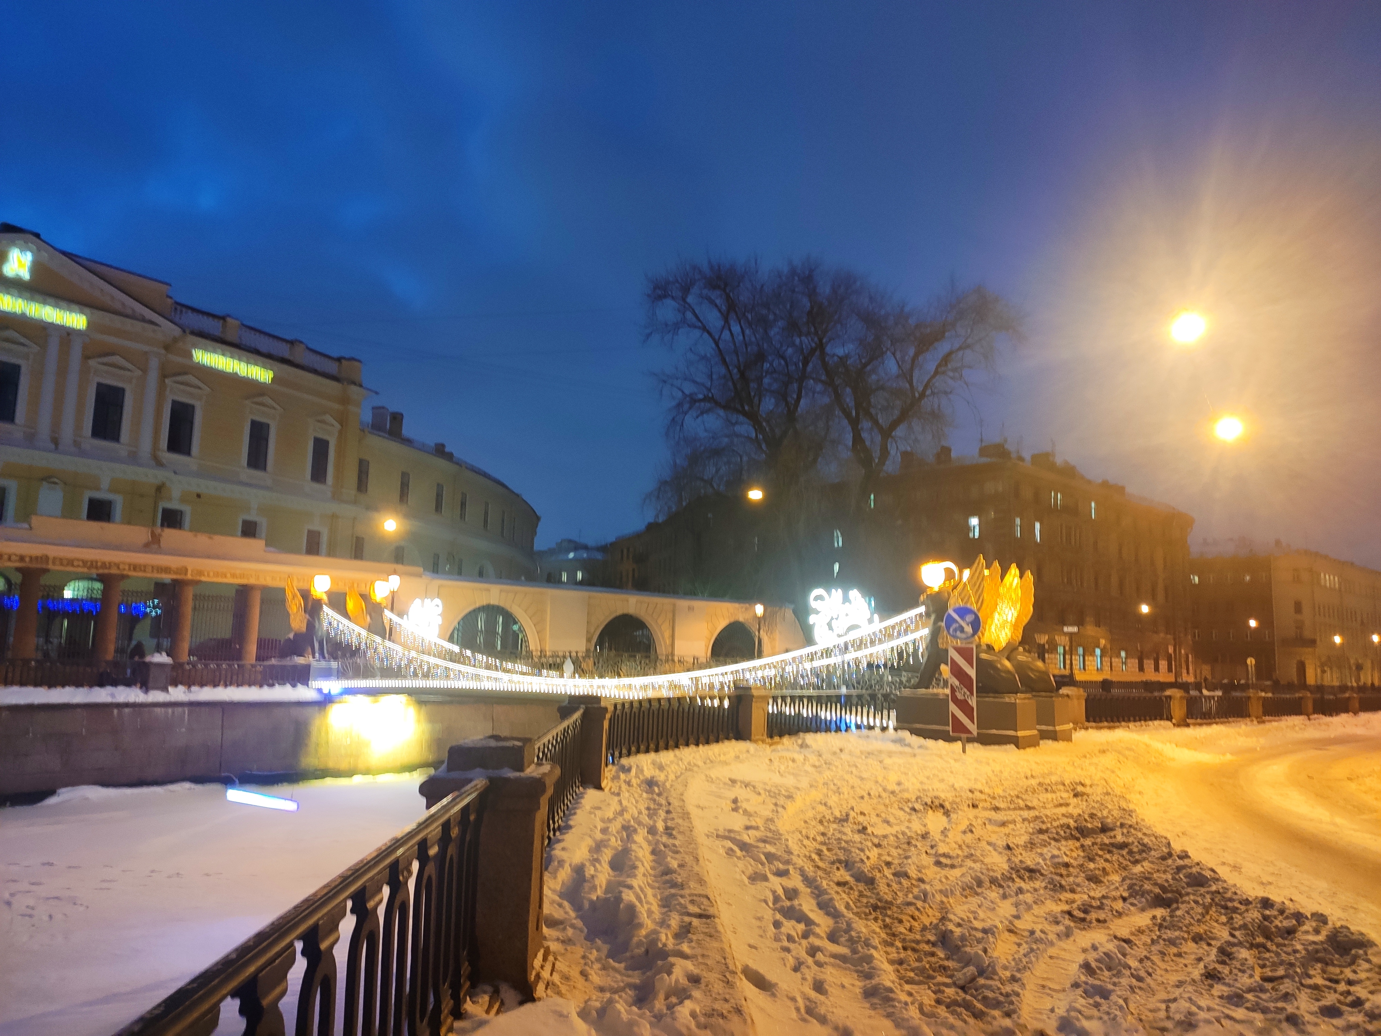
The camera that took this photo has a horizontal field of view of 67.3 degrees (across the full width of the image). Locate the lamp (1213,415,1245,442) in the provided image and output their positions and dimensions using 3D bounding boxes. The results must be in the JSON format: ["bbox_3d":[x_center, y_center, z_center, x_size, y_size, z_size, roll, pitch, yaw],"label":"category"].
[{"bbox_3d":[14.429,-2.400,27.800,0.700,0.550,0.600,-2,-9,27],"label":"lamp"}]

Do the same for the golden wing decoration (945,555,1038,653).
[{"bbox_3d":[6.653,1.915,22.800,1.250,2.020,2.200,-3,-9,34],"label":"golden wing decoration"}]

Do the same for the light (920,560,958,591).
[{"bbox_3d":[5.502,1.274,22.900,0.720,0.620,0.480,-3,-9,34],"label":"light"}]

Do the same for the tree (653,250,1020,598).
[{"bbox_3d":[6.504,-2.047,54.000,17.500,20.000,14.000,2,-8,0],"label":"tree"}]

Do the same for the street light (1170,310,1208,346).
[{"bbox_3d":[10.572,-4.039,22.000,0.720,0.600,0.720,-2,-9,27],"label":"street light"}]

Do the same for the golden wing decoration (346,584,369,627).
[{"bbox_3d":[-12.021,3.190,37.400,0.800,1.620,0.340,-3,-9,34],"label":"golden wing decoration"}]

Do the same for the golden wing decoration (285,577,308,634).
[{"bbox_3d":[-13.496,3.018,35.450,0.800,1.920,0.340,-3,-9,34],"label":"golden wing decoration"}]

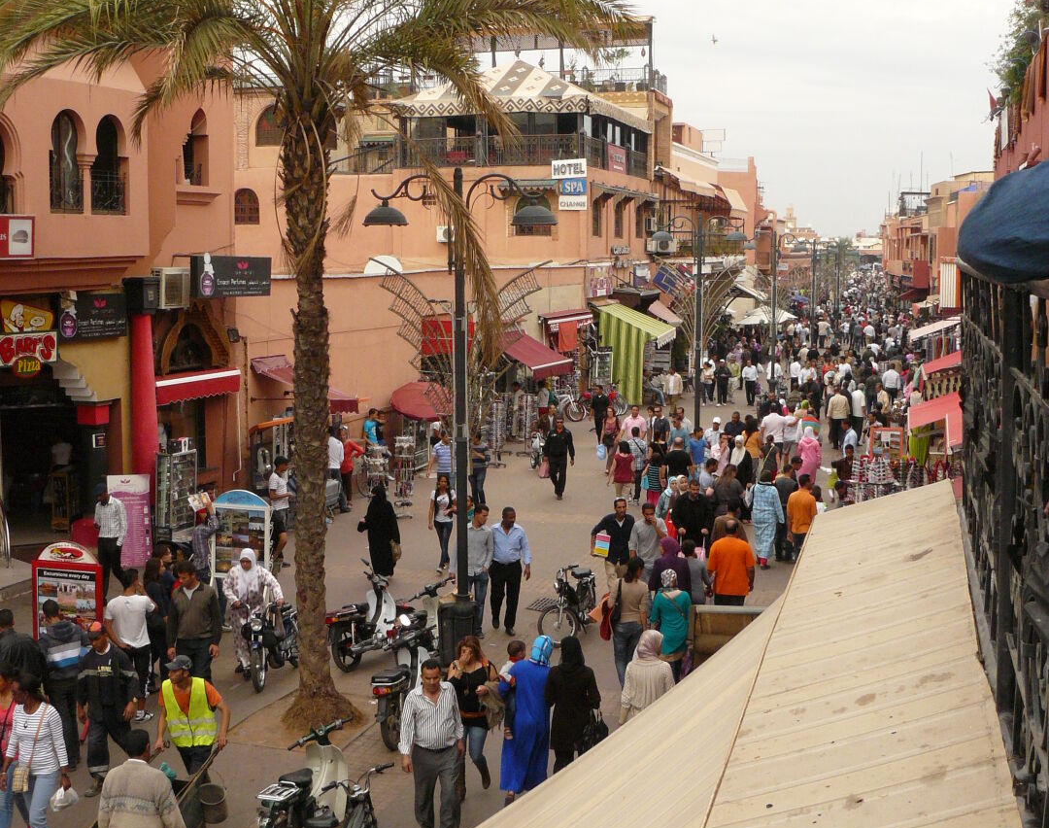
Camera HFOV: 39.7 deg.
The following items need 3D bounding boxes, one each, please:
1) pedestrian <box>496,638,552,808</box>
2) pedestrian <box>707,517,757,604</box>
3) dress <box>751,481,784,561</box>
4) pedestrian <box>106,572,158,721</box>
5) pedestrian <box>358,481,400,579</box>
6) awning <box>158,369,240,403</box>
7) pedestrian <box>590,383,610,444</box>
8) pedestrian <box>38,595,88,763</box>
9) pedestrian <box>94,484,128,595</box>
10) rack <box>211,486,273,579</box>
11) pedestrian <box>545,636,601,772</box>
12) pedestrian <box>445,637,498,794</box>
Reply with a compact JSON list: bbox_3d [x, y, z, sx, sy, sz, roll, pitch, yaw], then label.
[{"bbox_3d":[0.005,2.999,14.521,0.540,1.640,0.430,1,6,8],"label":"pedestrian"},{"bbox_3d":[2.790,2.259,19.629,0.660,1.740,0.400,1,6,12],"label":"pedestrian"},{"bbox_3d":[4.130,1.819,24.710,0.560,1.380,0.380,1,6,8],"label":"dress"},{"bbox_3d":[-4.585,2.658,16.976,0.580,1.720,0.420,2,6,14],"label":"pedestrian"},{"bbox_3d":[-2.378,1.893,24.069,0.560,1.570,0.520,-2,6,-21],"label":"pedestrian"},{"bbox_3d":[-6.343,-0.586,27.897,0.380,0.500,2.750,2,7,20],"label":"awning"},{"bbox_3d":[2.084,0.072,40.214,0.560,1.740,0.400,1,6,10],"label":"pedestrian"},{"bbox_3d":[-4.898,2.818,15.431,0.520,1.730,0.380,-1,6,-6],"label":"pedestrian"},{"bbox_3d":[-6.591,1.990,23.084,0.500,1.760,0.380,3,7,22],"label":"pedestrian"},{"bbox_3d":[-4.259,2.093,21.749,0.850,1.850,0.420,3,7,25],"label":"rack"},{"bbox_3d":[0.464,2.918,13.869,0.530,1.630,0.380,1,6,11],"label":"pedestrian"},{"bbox_3d":[-0.536,2.999,14.611,0.490,1.620,0.440,1,6,6],"label":"pedestrian"}]

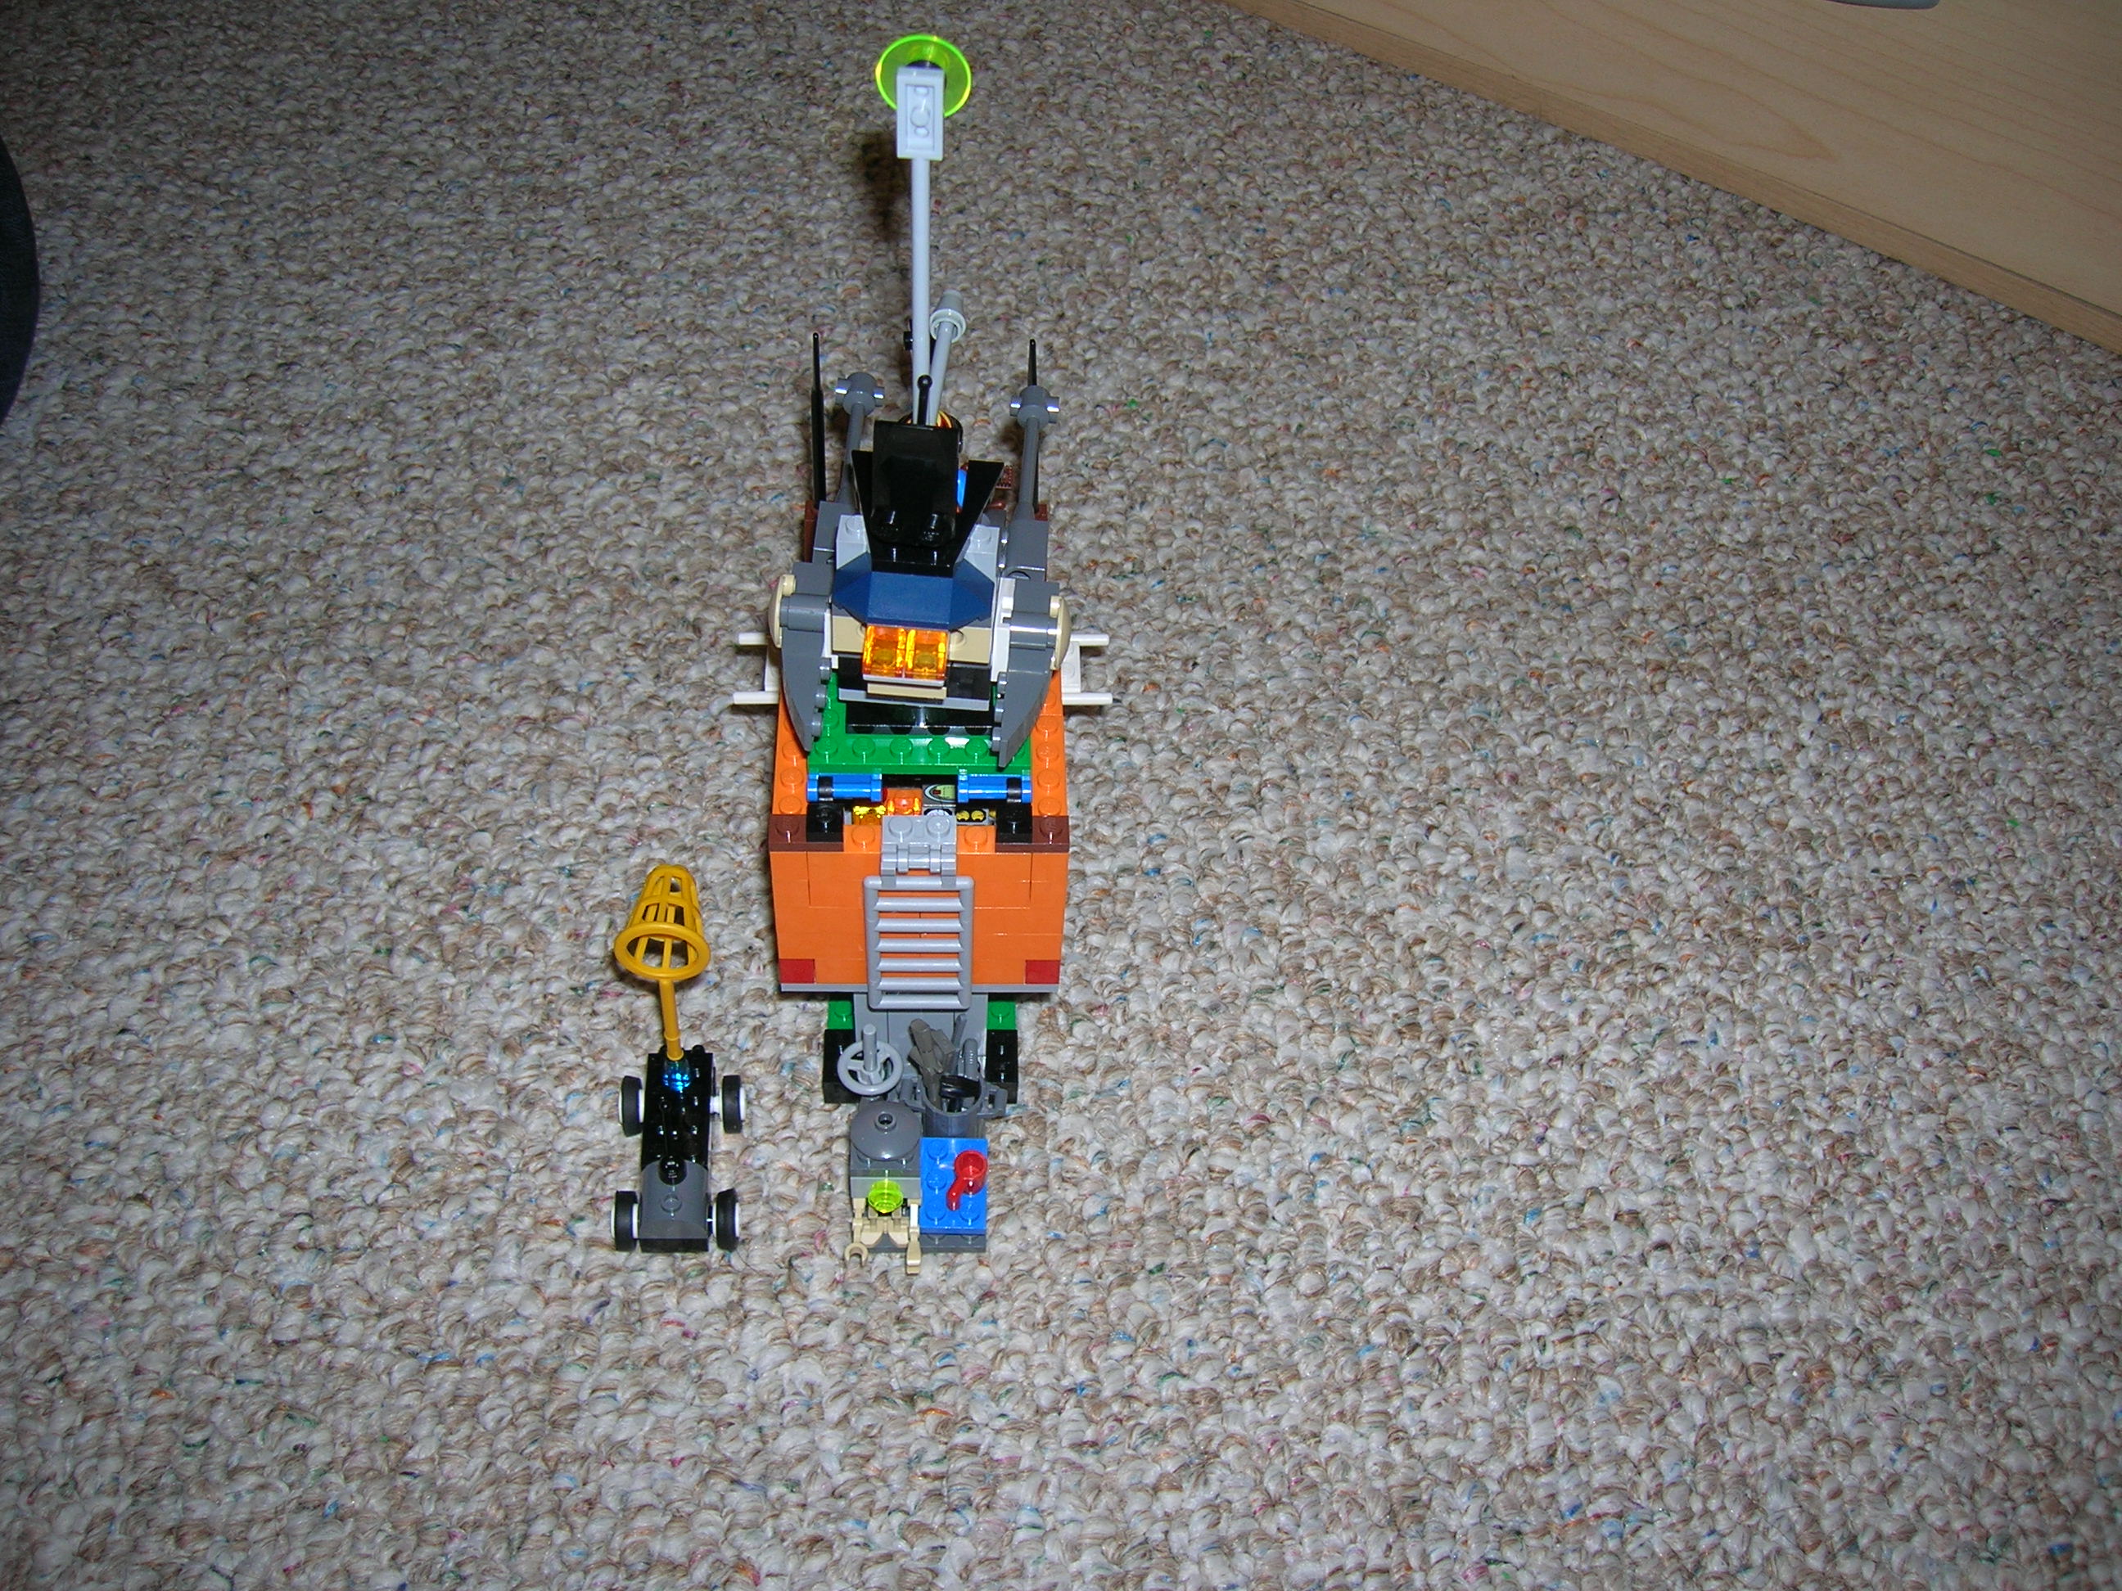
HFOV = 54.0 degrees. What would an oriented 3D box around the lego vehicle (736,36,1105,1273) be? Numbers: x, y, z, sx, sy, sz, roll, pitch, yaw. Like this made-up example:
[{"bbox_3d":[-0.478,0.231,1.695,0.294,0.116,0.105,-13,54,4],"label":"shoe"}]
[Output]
[{"bbox_3d":[-0.030,-0.059,0.462,0.097,0.264,0.226,0,49,-3],"label":"lego vehicle"}]

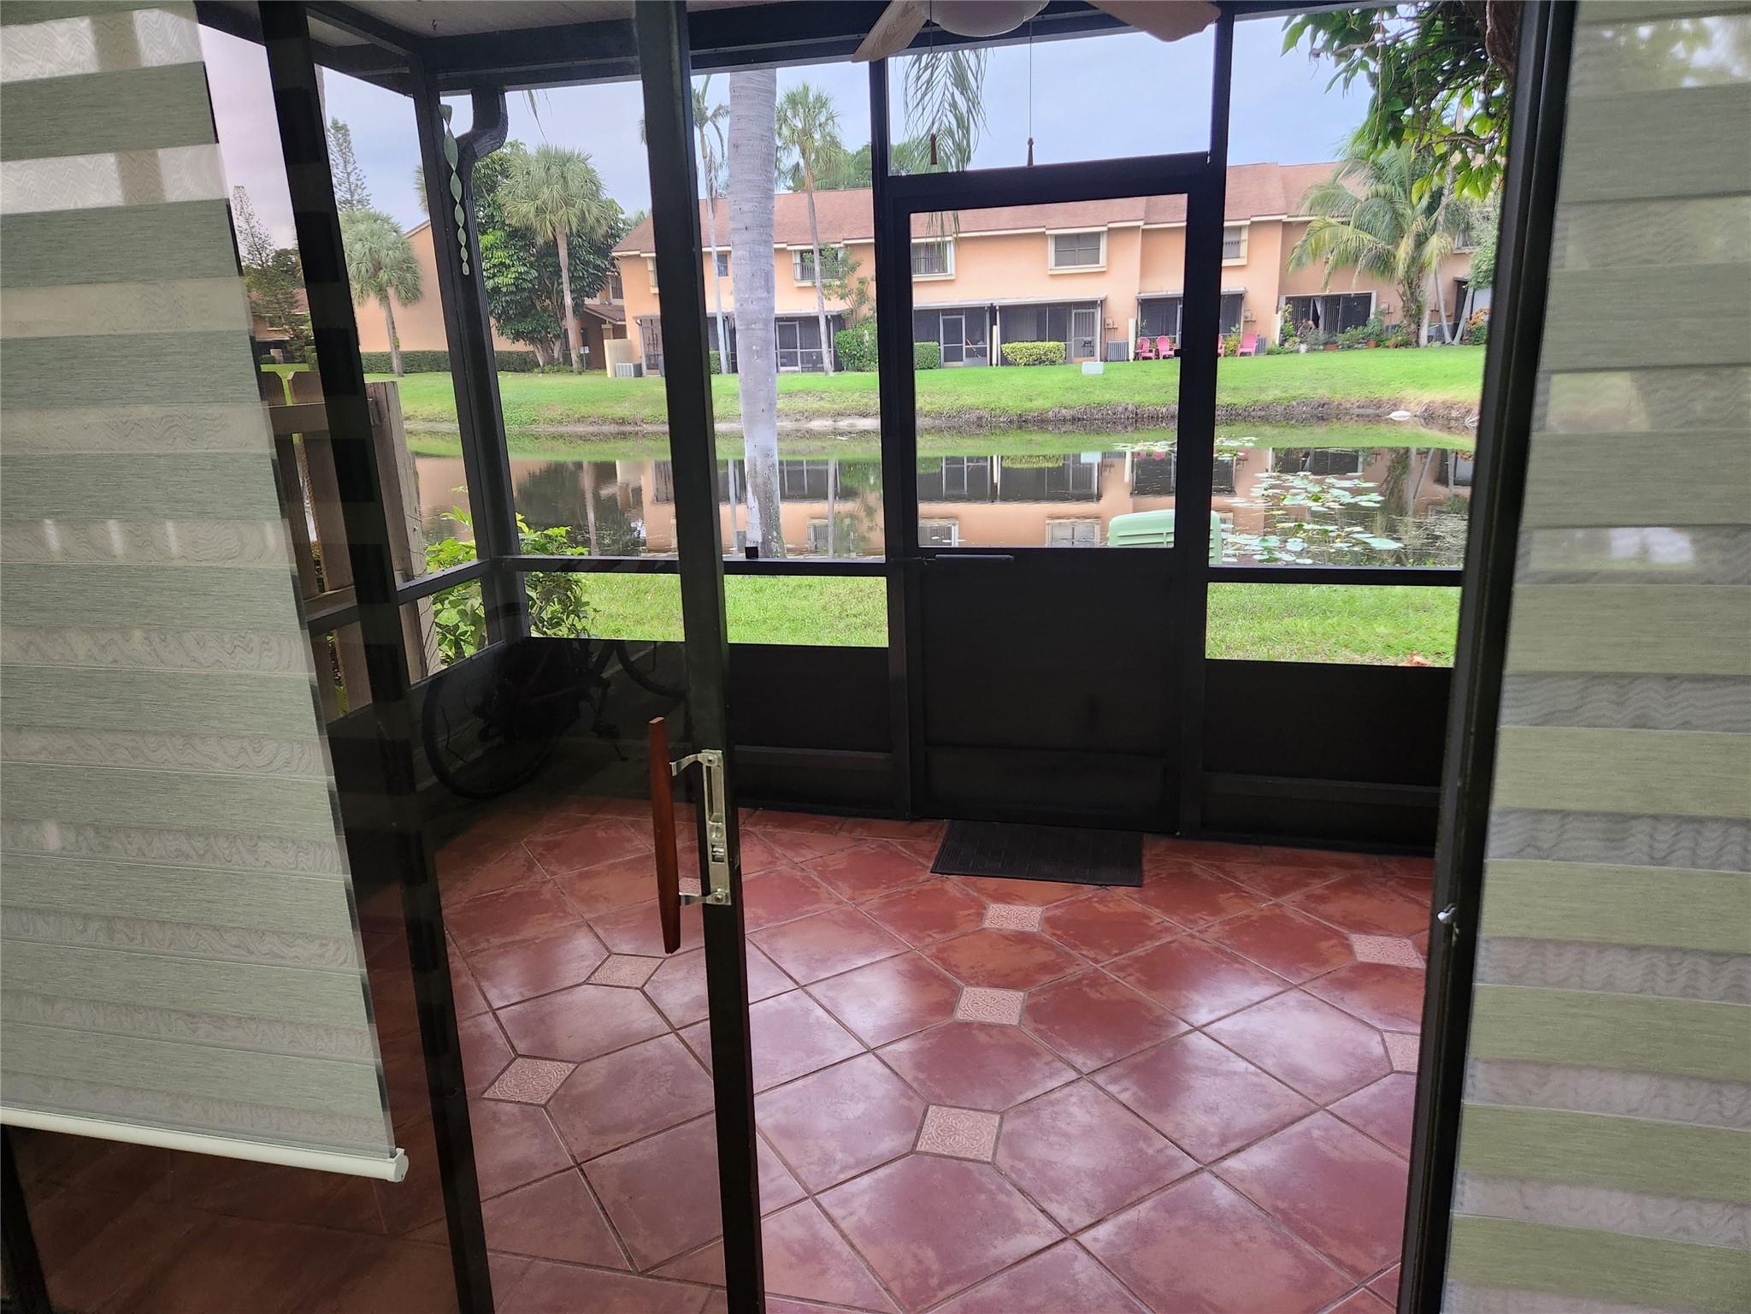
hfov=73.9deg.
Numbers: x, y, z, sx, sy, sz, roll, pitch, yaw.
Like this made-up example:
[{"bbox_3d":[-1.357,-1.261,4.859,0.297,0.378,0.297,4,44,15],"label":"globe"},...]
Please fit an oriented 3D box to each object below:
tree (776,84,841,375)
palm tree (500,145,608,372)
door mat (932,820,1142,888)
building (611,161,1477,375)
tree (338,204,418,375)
[{"bbox_3d":[-2.701,-17.420,47.983,2.940,11.323,2.940,-3,15,-2],"label":"tree"},{"bbox_3d":[-15.128,-19.011,56.110,5.006,10.434,5.006,-6,16,-13],"label":"palm tree"},{"bbox_3d":[0.528,0.617,3.712,0.635,0.012,0.405,2,16,13],"label":"door mat"},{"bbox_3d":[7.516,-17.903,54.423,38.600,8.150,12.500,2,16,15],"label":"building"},{"bbox_3d":[-24.687,-18.253,58.509,3.801,8.162,3.801,-8,16,-21],"label":"tree"}]

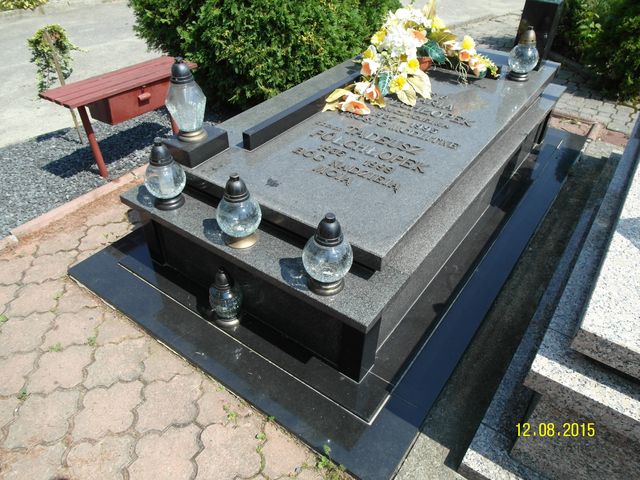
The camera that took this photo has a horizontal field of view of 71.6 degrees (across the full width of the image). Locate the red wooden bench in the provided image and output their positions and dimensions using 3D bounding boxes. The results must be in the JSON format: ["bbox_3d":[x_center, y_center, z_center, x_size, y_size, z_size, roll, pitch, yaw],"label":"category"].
[{"bbox_3d":[-1.101,-0.709,2.651,0.295,0.510,0.808,24,44,27],"label":"red wooden bench"}]

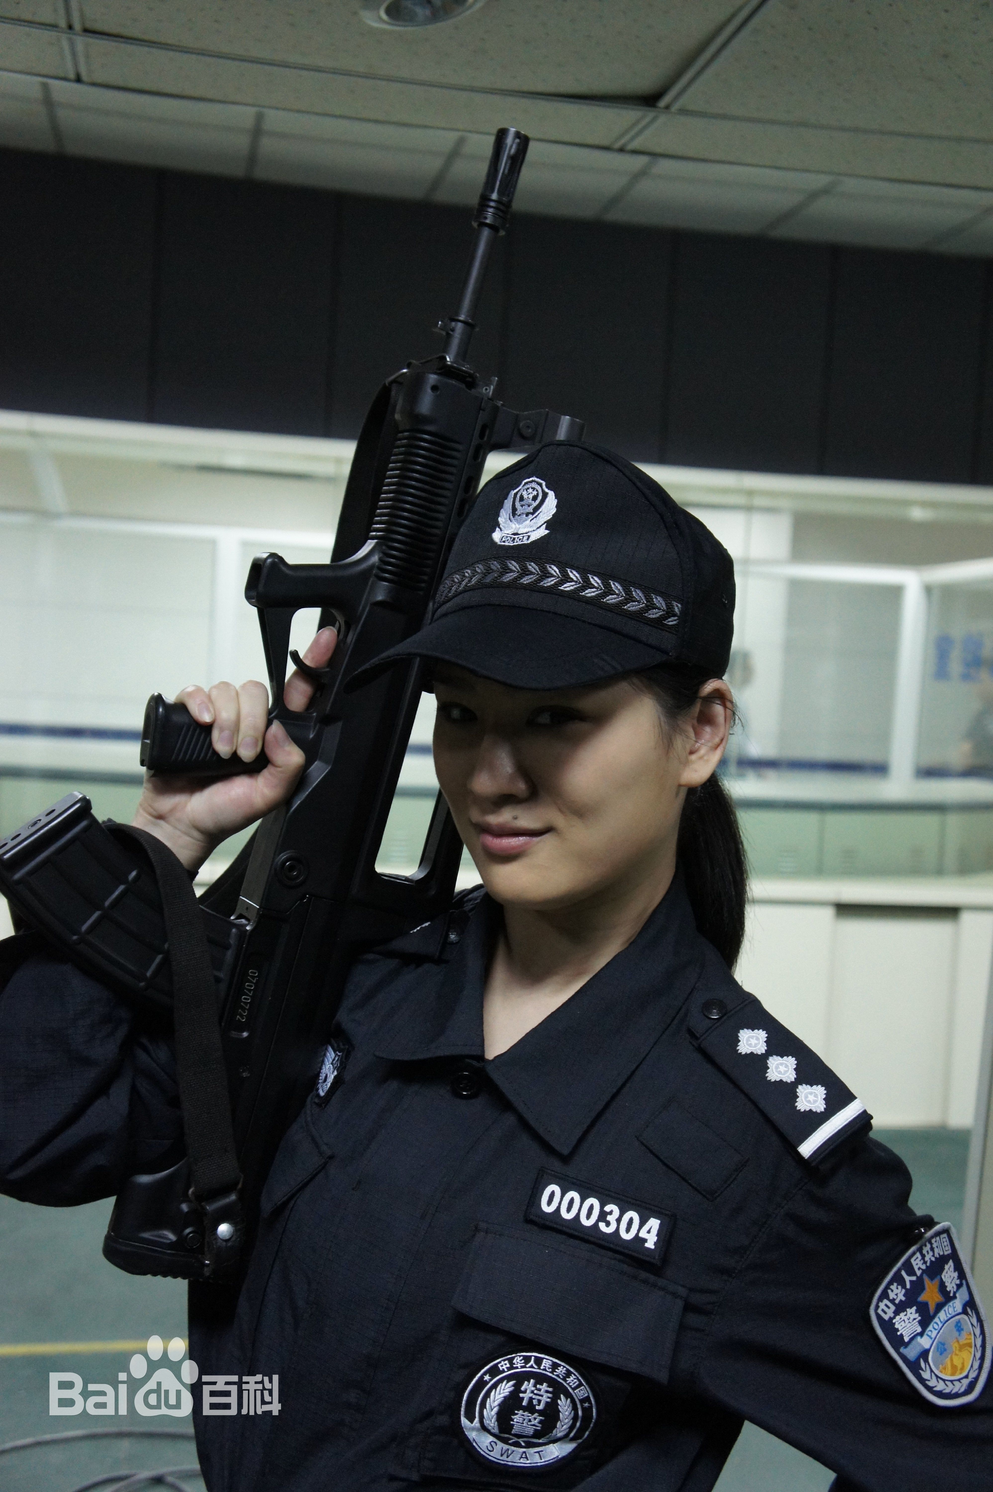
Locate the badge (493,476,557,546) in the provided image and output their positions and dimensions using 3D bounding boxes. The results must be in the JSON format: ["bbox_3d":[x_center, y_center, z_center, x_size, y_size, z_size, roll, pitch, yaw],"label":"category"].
[{"bbox_3d":[0.018,-0.134,0.950,0.039,0.045,0.006,2,-23,33],"label":"badge"}]

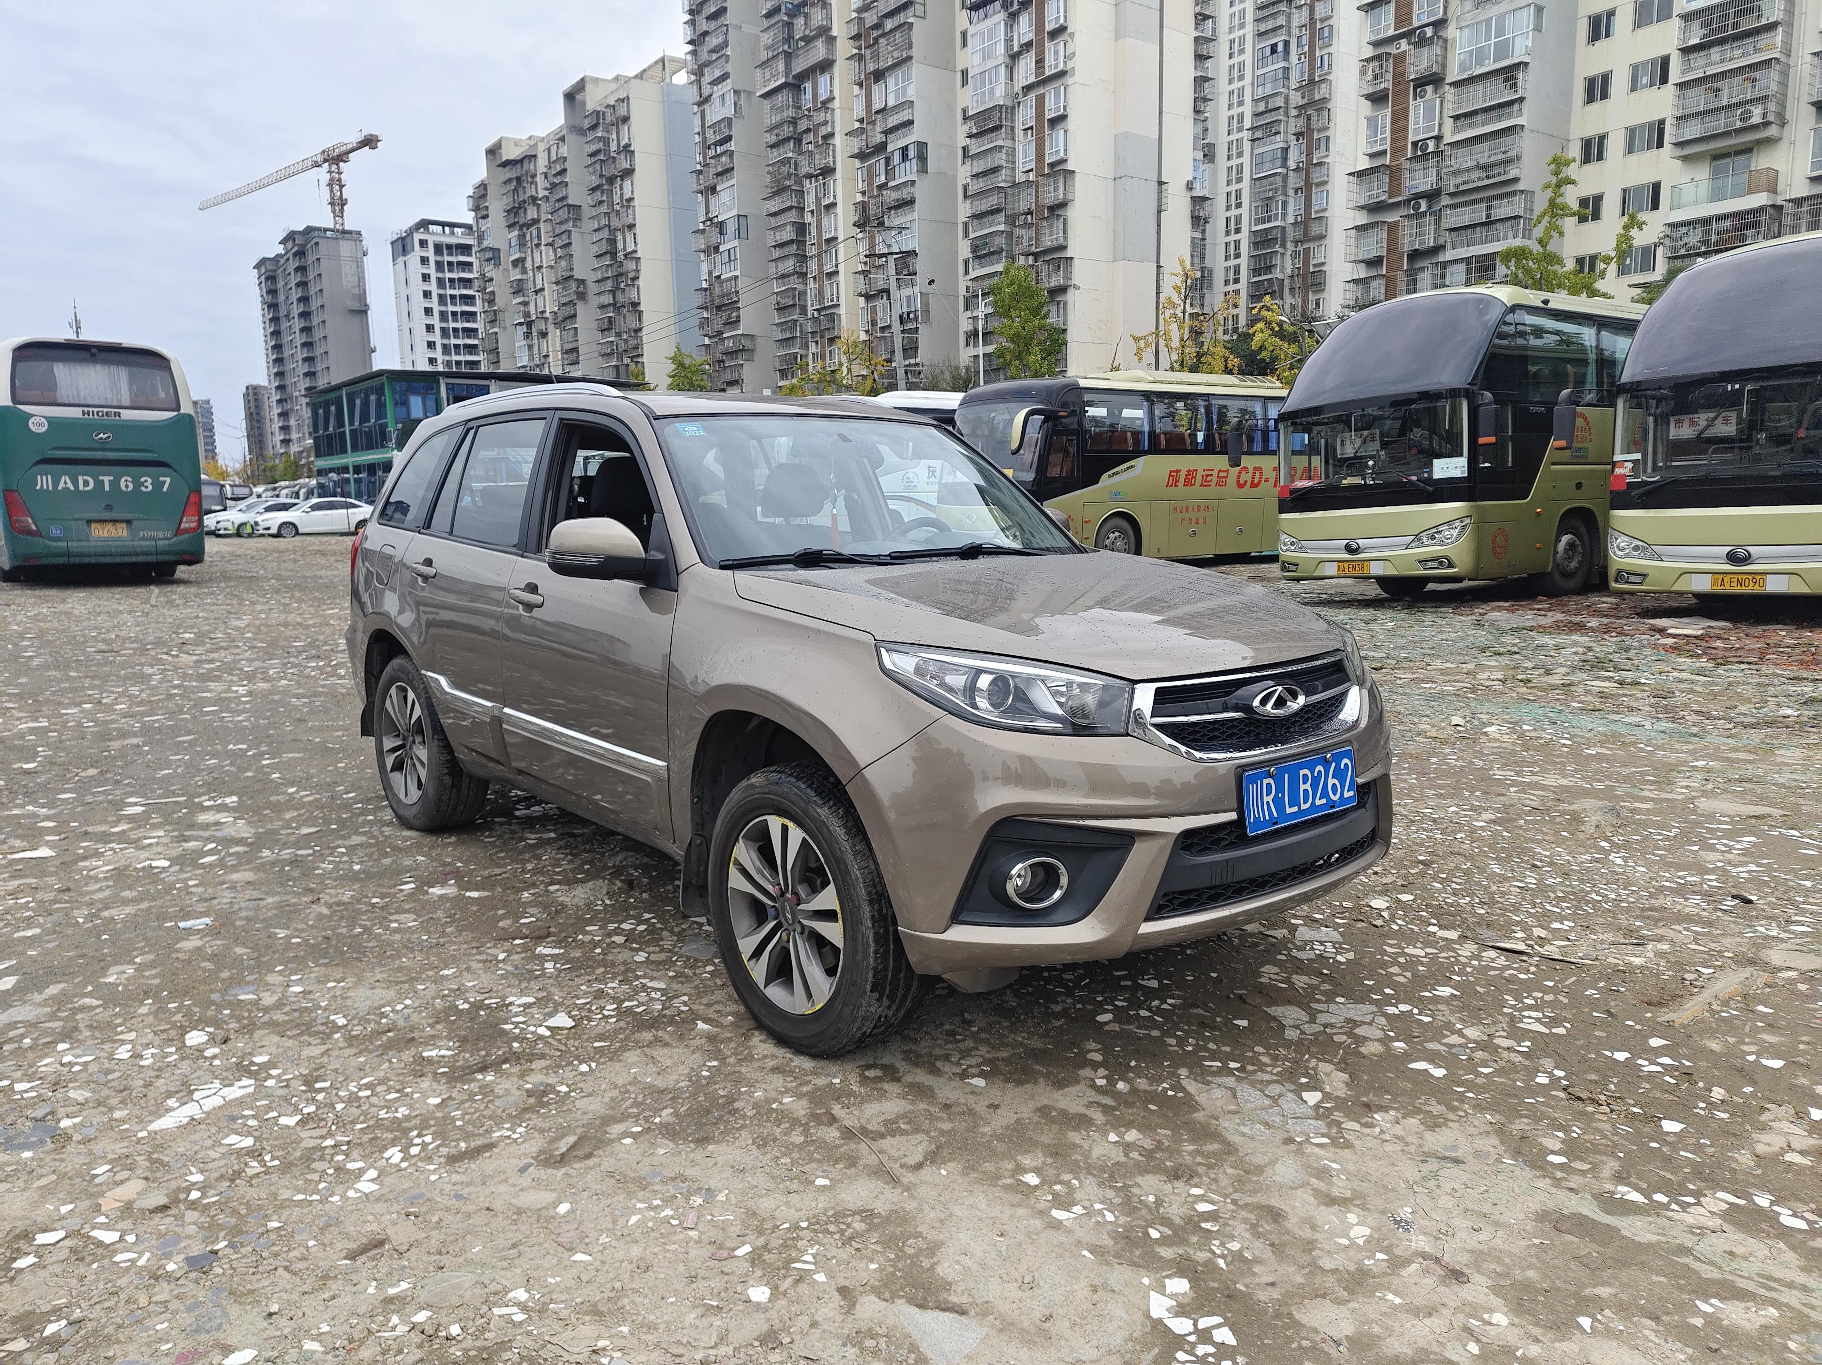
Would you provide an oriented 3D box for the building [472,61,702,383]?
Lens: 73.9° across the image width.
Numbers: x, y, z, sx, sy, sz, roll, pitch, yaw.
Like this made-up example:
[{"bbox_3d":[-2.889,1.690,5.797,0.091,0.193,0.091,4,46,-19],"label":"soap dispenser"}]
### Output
[{"bbox_3d":[-44.266,-50.173,170.662,14.000,52.000,61.000,-7,11,-36],"label":"building"}]

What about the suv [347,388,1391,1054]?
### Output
[{"bbox_3d":[-0.510,-0.185,4.236,1.820,1.660,4.420,-7,11,-40],"label":"suv"}]

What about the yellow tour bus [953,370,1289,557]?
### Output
[{"bbox_3d":[5.609,-4.180,24.238,11.300,3.550,2.500,-7,11,-35],"label":"yellow tour bus"}]

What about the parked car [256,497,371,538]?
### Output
[{"bbox_3d":[-22.700,-6.315,46.500,1.840,1.480,4.700,7,12,44],"label":"parked car"}]

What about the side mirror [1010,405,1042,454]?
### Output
[{"bbox_3d":[1.902,-4.195,20.100,0.360,0.800,0.320,-7,11,-35],"label":"side mirror"}]

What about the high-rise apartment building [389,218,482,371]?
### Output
[{"bbox_3d":[-86.541,-61.079,240.056,25.000,54.000,16.500,-7,11,-36],"label":"high-rise apartment building"}]

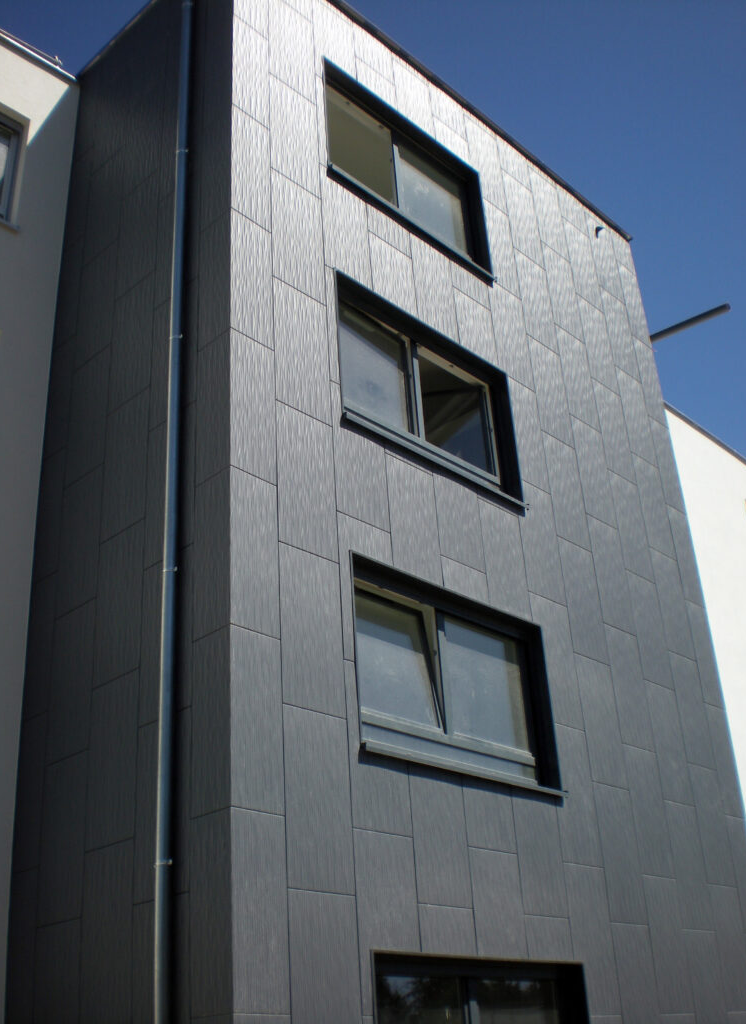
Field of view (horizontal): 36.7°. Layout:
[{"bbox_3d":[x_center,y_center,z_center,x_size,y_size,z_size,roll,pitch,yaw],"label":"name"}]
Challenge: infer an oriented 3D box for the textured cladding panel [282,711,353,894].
[{"bbox_3d":[-0.365,1.916,7.441,0.020,1.205,0.600,-27,-35,37],"label":"textured cladding panel"}]

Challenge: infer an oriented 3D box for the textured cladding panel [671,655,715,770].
[{"bbox_3d":[3.350,2.087,11.815,0.020,1.214,0.602,-27,-35,37],"label":"textured cladding panel"}]

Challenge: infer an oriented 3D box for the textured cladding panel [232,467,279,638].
[{"bbox_3d":[-0.840,0.281,7.914,0.030,1.206,0.440,-26,-35,37],"label":"textured cladding panel"}]

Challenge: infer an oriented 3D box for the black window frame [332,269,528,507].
[{"bbox_3d":[0.467,-1.063,10.431,0.270,1.512,2.436,-26,-34,37],"label":"black window frame"}]

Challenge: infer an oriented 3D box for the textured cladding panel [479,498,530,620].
[{"bbox_3d":[1.196,0.440,10.218,0.020,1.050,0.602,-27,-35,37],"label":"textured cladding panel"}]

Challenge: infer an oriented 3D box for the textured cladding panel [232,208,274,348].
[{"bbox_3d":[-0.967,-1.852,9.007,0.020,1.200,0.441,-26,-34,37],"label":"textured cladding panel"}]

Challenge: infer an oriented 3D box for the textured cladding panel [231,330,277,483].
[{"bbox_3d":[-0.898,-0.782,8.466,0.020,1.200,0.441,-26,-34,37],"label":"textured cladding panel"}]

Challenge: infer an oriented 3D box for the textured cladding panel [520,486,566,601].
[{"bbox_3d":[1.601,0.288,10.784,0.020,1.214,0.602,-27,-35,37],"label":"textured cladding panel"}]

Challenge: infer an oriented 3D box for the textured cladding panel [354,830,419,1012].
[{"bbox_3d":[0.102,2.755,7.571,0.020,1.181,0.601,-27,-35,37],"label":"textured cladding panel"}]

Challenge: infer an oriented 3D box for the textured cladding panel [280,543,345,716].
[{"bbox_3d":[-0.440,0.850,8.056,0.020,1.214,0.602,-27,-35,37],"label":"textured cladding panel"}]

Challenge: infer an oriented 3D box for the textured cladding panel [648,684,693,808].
[{"bbox_3d":[2.960,2.306,11.203,0.020,1.205,0.601,-27,-35,37],"label":"textured cladding panel"}]

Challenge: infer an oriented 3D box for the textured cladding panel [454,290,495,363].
[{"bbox_3d":[1.036,-1.887,11.422,0.020,0.685,0.601,-27,-35,37],"label":"textured cladding panel"}]

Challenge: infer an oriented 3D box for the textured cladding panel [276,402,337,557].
[{"bbox_3d":[-0.505,-0.233,8.546,0.020,1.205,0.600,-27,-35,37],"label":"textured cladding panel"}]

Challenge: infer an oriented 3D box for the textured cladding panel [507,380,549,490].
[{"bbox_3d":[1.562,-0.775,11.293,0.020,1.205,0.485,-27,-35,37],"label":"textured cladding panel"}]

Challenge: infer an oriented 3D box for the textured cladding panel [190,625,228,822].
[{"bbox_3d":[-1.051,1.360,7.365,0.407,1.205,0.020,-27,-35,37],"label":"textured cladding panel"}]

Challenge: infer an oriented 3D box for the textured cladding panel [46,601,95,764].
[{"bbox_3d":[-2.327,1.315,8.749,0.598,1.200,0.020,-26,-34,37],"label":"textured cladding panel"}]

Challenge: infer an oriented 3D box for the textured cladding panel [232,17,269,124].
[{"bbox_3d":[-1.110,-3.973,10.133,0.020,1.157,0.443,-27,-35,37],"label":"textured cladding panel"}]

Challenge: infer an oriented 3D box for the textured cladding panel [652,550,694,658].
[{"bbox_3d":[3.281,1.010,12.356,0.020,1.200,0.598,-26,-34,37],"label":"textured cladding panel"}]

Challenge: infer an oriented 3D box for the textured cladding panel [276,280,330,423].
[{"bbox_3d":[-0.576,-1.302,9.178,0.020,1.205,0.601,-27,-35,37],"label":"textured cladding panel"}]

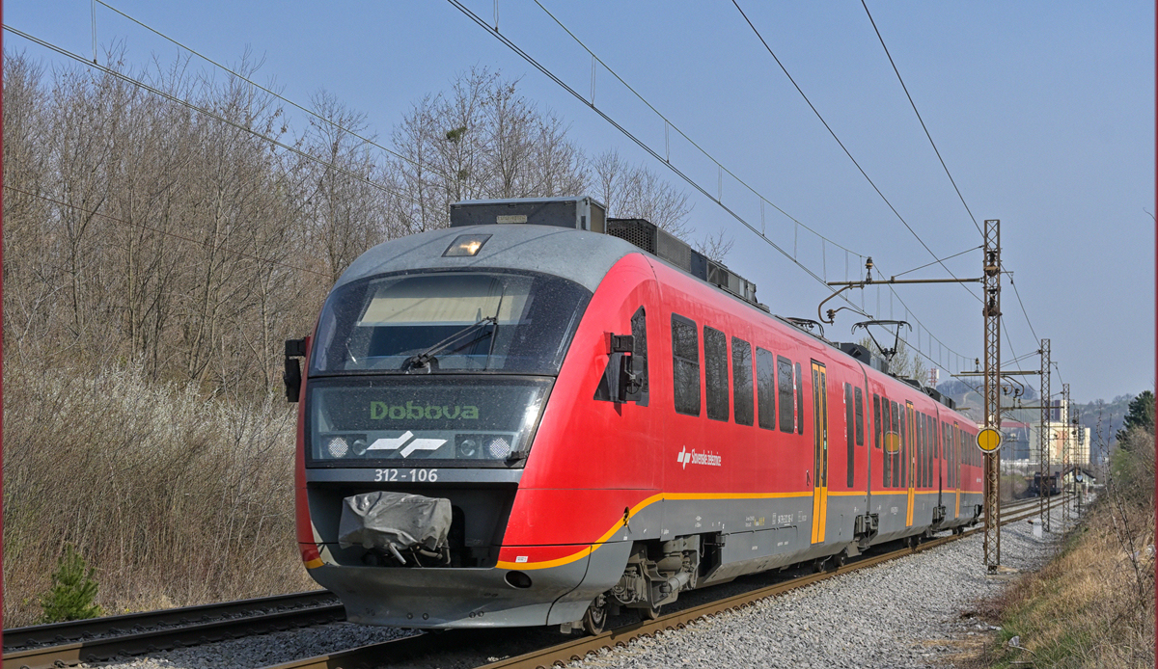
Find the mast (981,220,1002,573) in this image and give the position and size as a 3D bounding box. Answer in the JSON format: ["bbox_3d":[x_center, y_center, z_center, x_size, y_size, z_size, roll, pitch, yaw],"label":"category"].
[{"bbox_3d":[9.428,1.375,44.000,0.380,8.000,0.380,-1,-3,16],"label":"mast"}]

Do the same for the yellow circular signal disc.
[{"bbox_3d":[9.277,2.387,43.600,0.570,0.570,0.050,-1,-3,14],"label":"yellow circular signal disc"}]

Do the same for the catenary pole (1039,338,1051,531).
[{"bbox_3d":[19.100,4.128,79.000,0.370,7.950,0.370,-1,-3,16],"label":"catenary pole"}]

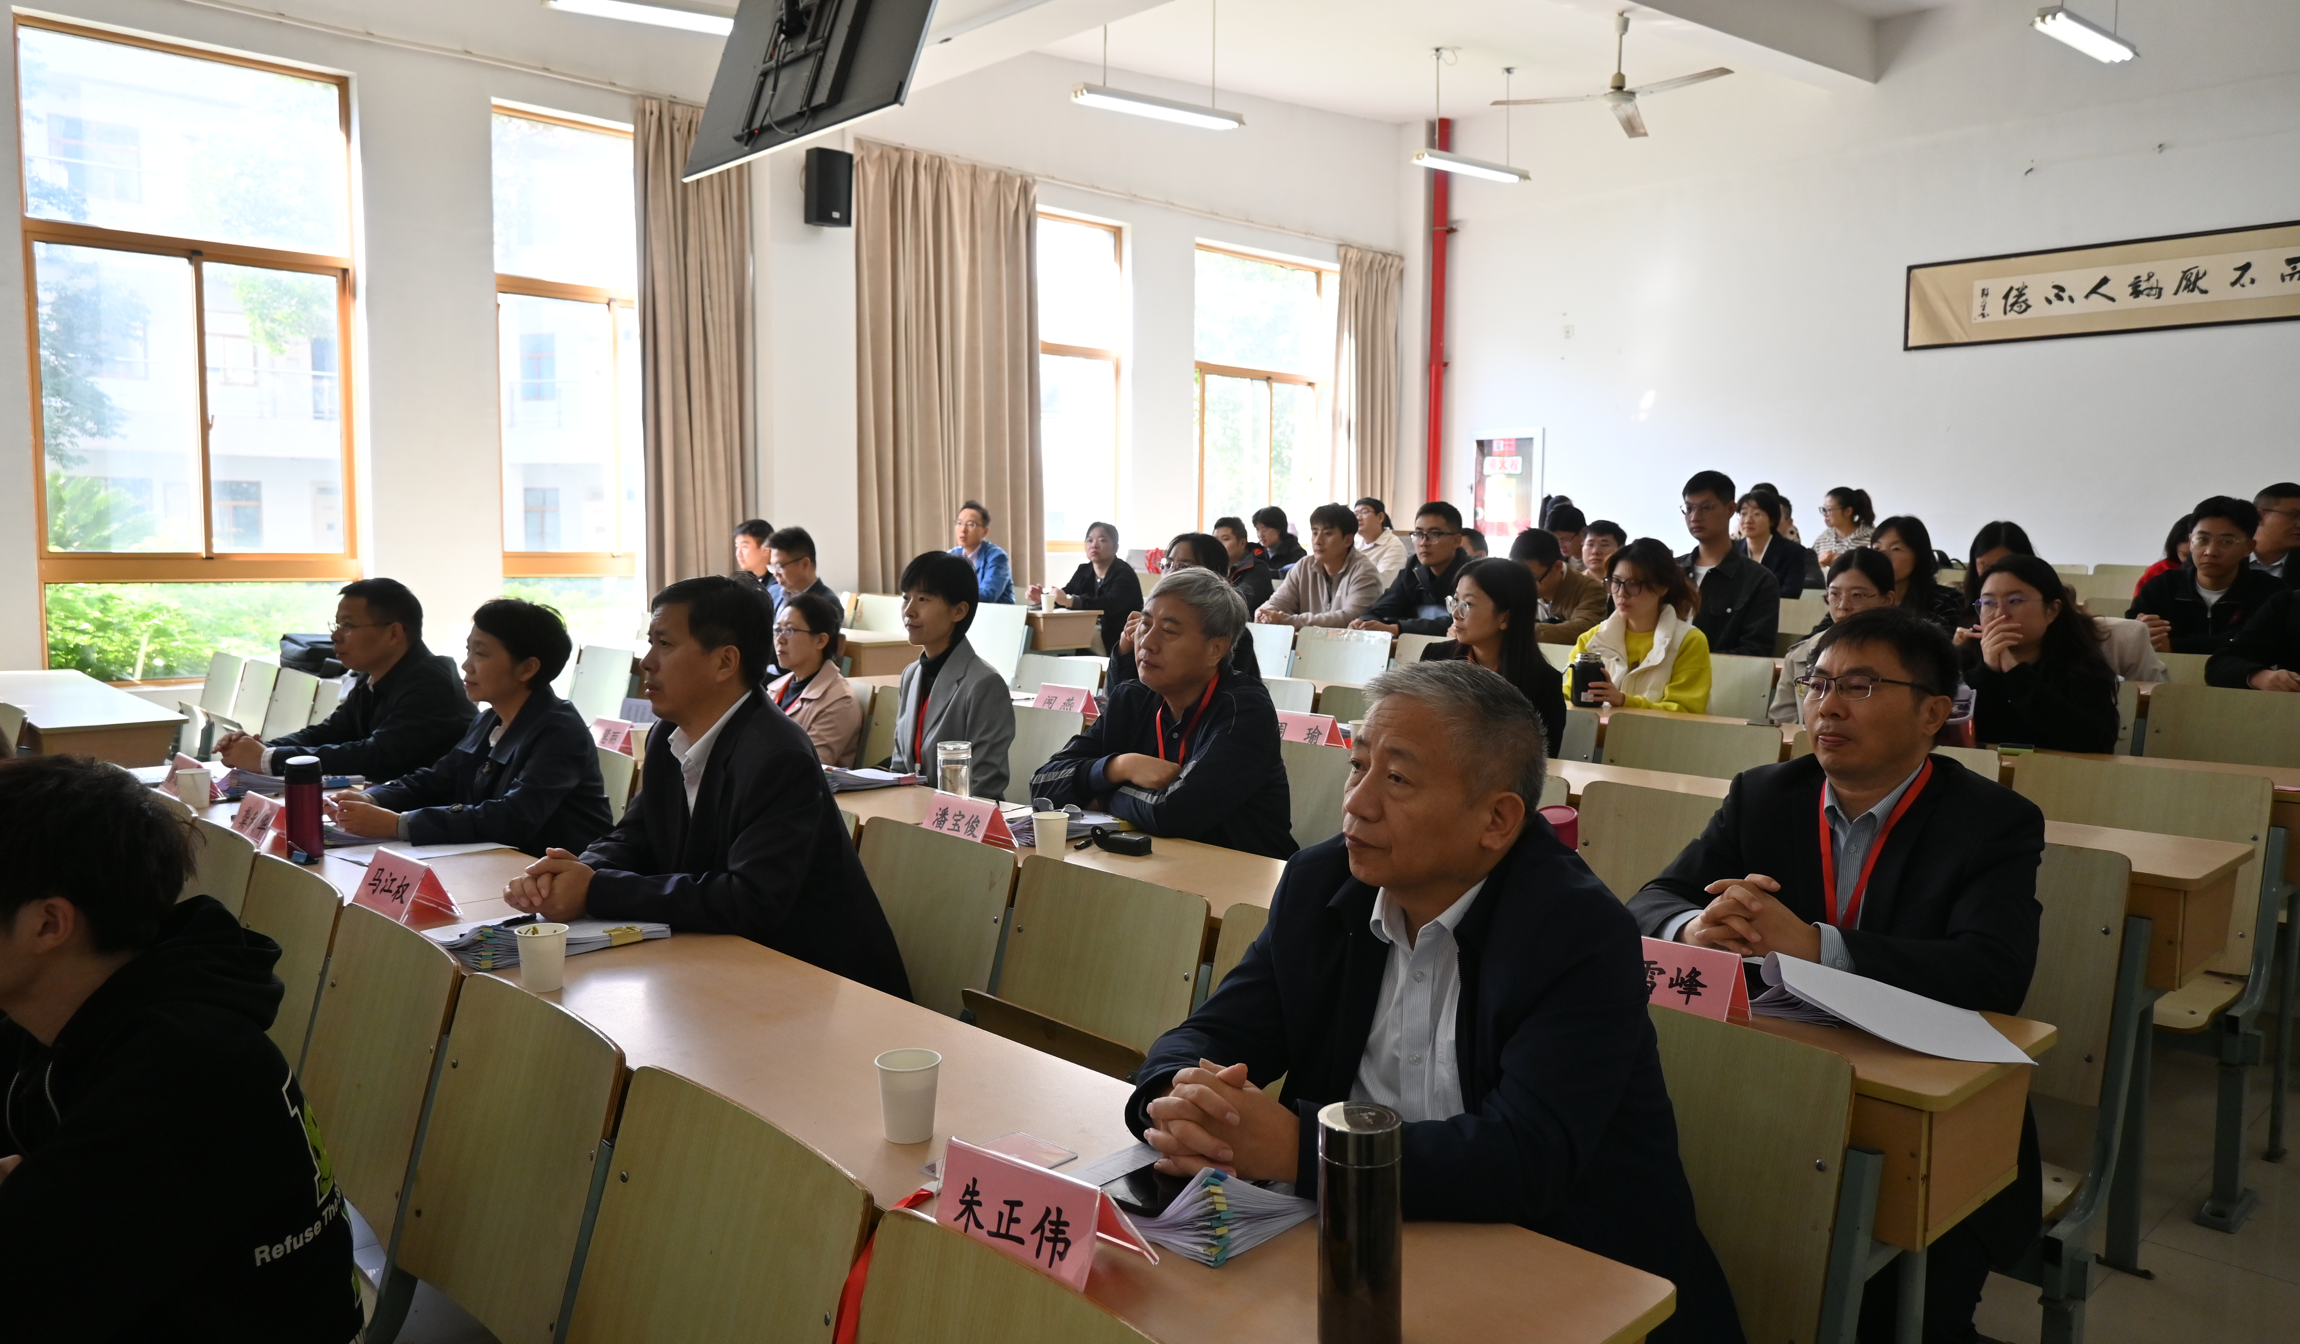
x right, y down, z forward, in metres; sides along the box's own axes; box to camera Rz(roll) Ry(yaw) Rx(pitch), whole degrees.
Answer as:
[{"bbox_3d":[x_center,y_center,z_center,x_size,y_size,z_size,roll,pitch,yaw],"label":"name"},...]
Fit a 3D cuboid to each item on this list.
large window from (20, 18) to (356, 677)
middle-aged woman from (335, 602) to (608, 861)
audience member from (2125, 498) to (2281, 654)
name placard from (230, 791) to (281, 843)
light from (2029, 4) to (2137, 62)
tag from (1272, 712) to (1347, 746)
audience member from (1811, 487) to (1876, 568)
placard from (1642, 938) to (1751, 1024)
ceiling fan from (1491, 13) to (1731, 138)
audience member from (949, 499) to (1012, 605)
[{"bbox_3d":[-4.110,-1.327,6.724,1.270,2.720,0.100,-4,7,-43],"label":"large window"},{"bbox_3d":[-1.385,0.446,3.328,0.680,1.225,0.500,-4,7,-43],"label":"middle-aged woman"},{"bbox_3d":[3.506,0.041,5.098,0.750,1.230,0.540,-5,7,-44],"label":"audience member"},{"bbox_3d":[-1.787,0.298,3.116,0.200,0.090,0.100,5,7,42],"label":"name placard"},{"bbox_3d":[5.028,-3.428,8.258,1.220,0.090,0.200,-9,10,-43],"label":"light"},{"bbox_3d":[0.415,0.156,4.105,0.200,0.090,0.092,5,7,44],"label":"tag"},{"bbox_3d":[3.668,-0.398,8.252,0.660,1.170,0.480,-2,6,-33],"label":"audience member"},{"bbox_3d":[0.714,0.416,2.106,0.080,0.090,0.200,-4,7,-42],"label":"placard"},{"bbox_3d":[2.640,-3.373,8.430,1.300,0.530,1.300,-5,7,-44],"label":"ceiling fan"},{"bbox_3d":[-0.993,-0.328,8.910,0.650,1.305,0.500,-4,7,-43],"label":"audience member"}]

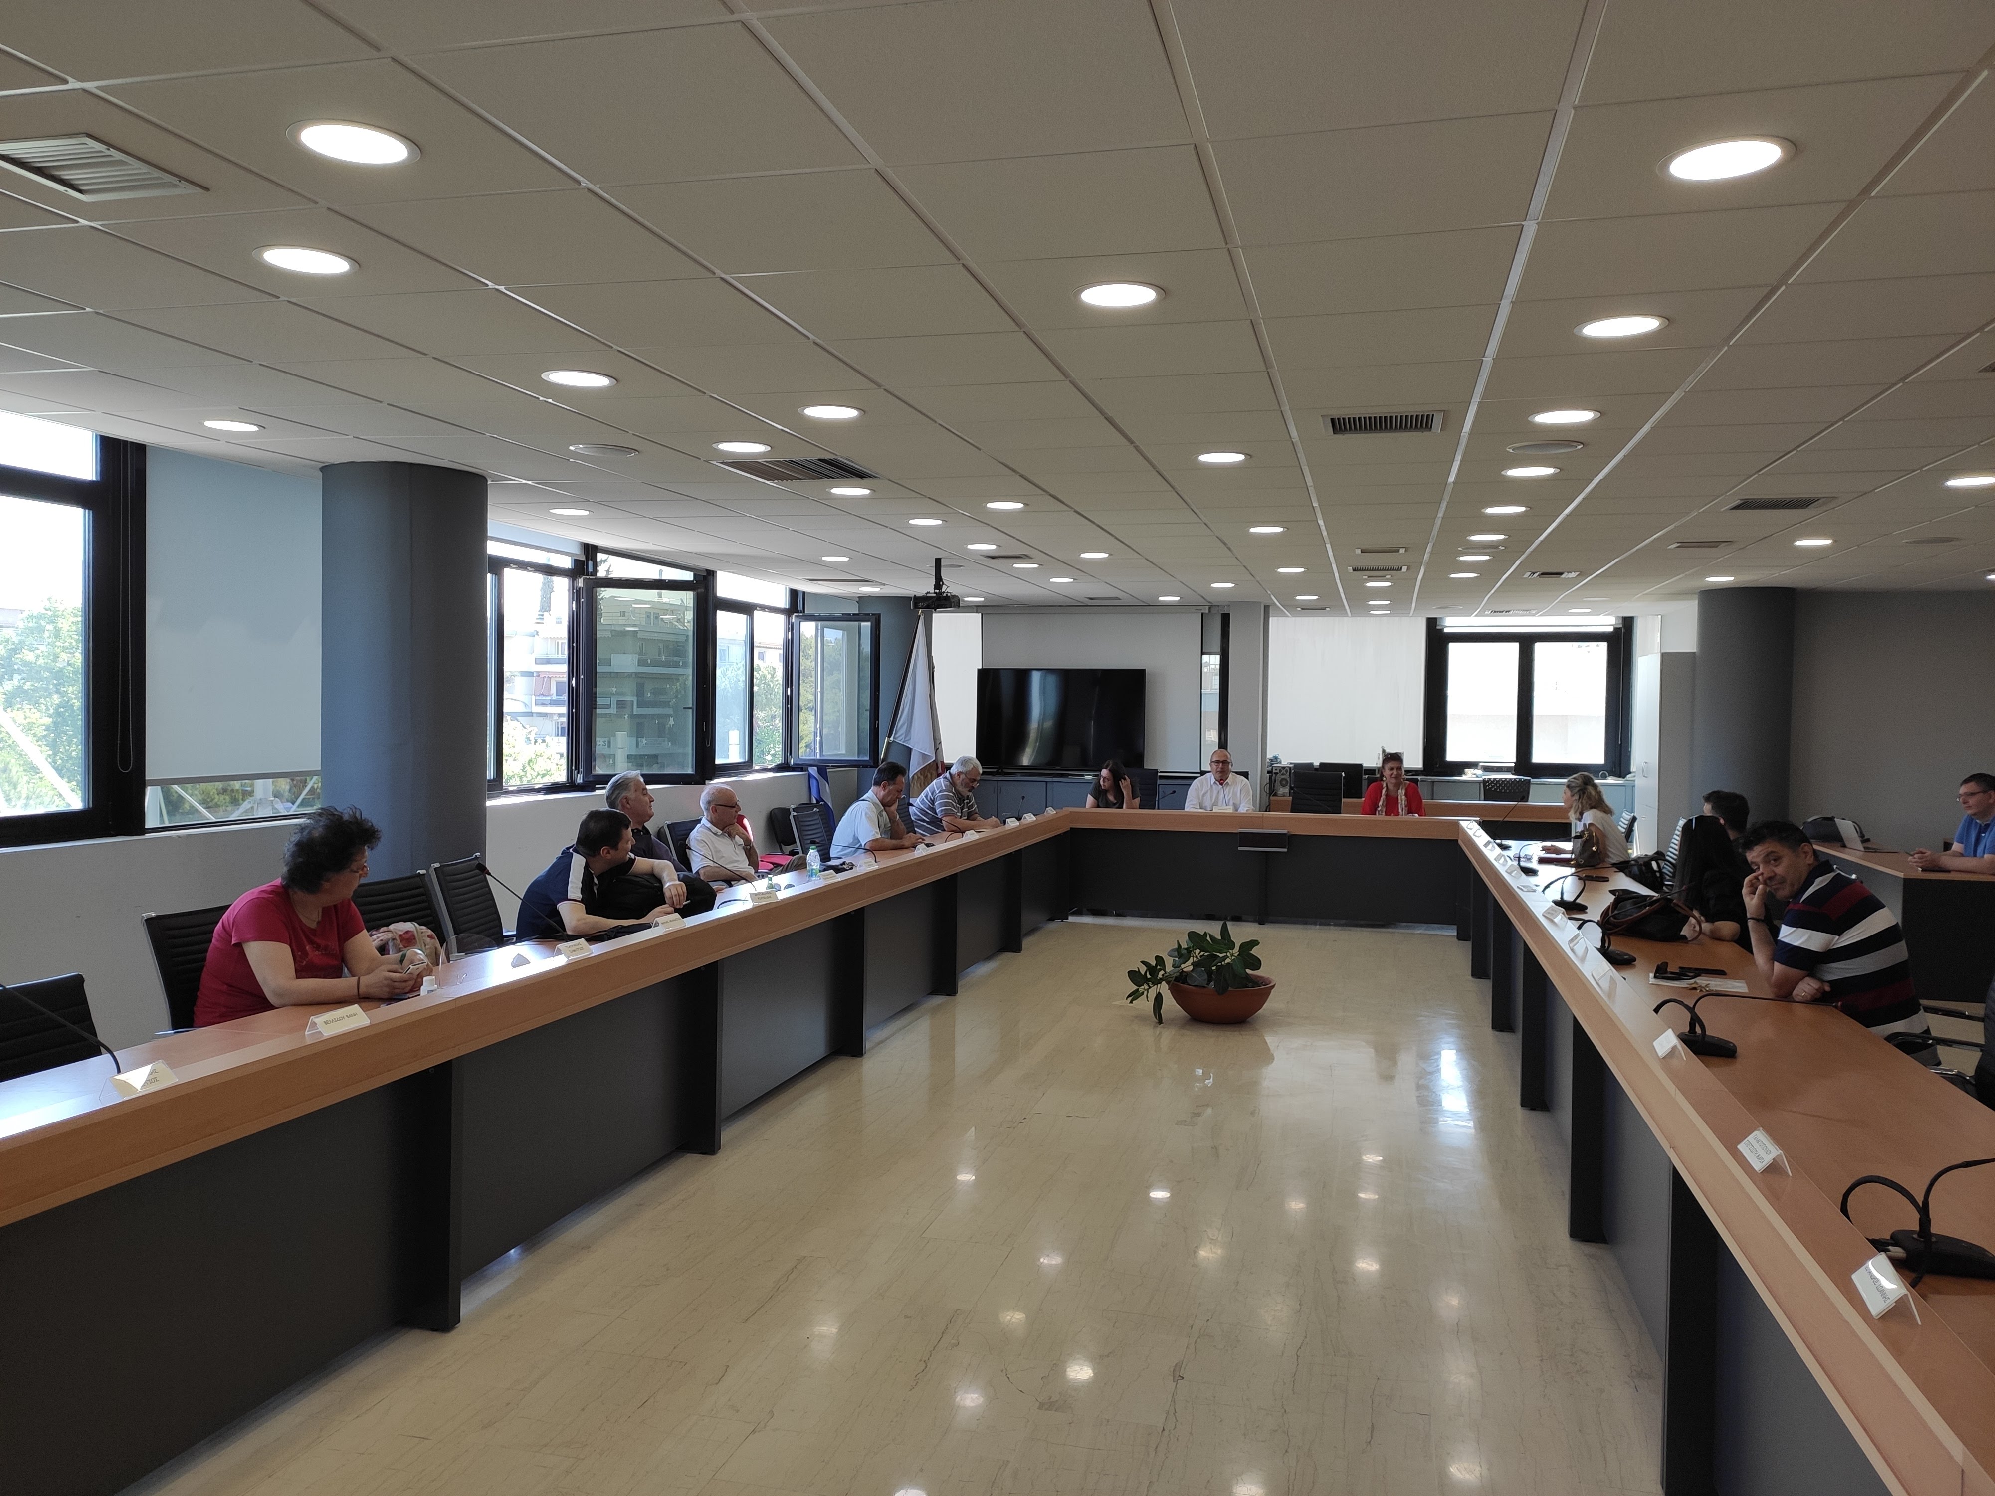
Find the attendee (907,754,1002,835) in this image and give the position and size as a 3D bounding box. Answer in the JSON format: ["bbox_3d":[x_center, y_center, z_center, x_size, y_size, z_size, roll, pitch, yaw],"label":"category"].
[{"bbox_3d":[-0.298,0.722,9.675,0.829,1.294,0.566,1,2,15],"label":"attendee"}]

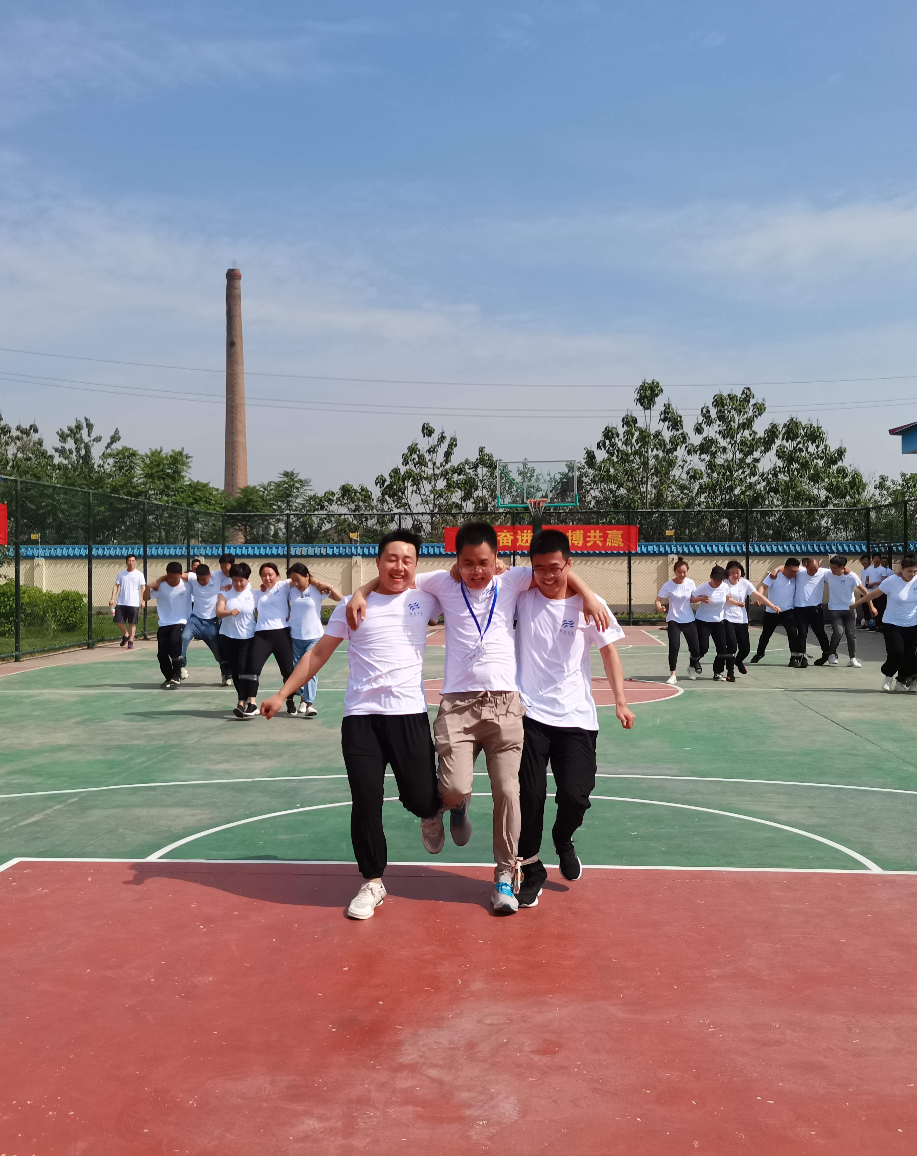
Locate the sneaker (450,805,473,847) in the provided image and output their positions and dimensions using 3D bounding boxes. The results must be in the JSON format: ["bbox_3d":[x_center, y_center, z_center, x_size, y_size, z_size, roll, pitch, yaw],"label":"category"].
[{"bbox_3d":[0.014,1.129,5.440,0.105,0.275,0.115,0,-20,0],"label":"sneaker"}]

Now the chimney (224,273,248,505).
[{"bbox_3d":[-24.650,-17.014,127.817,2.900,34.400,2.900,0,1,0],"label":"chimney"}]

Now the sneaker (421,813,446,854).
[{"bbox_3d":[-0.118,1.149,5.400,0.108,0.275,0.115,0,-22,0],"label":"sneaker"}]

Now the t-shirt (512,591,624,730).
[{"bbox_3d":[0.466,0.354,5.000,0.510,0.610,0.290,-1,6,3],"label":"t-shirt"}]

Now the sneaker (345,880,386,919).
[{"bbox_3d":[-0.378,1.352,4.919,0.108,0.112,0.285,0,1,16],"label":"sneaker"}]

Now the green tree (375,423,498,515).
[{"bbox_3d":[-0.885,-2.407,46.000,4.700,7.100,4.500,0,0,0],"label":"green tree"}]

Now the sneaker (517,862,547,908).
[{"bbox_3d":[0.312,1.344,5.059,0.105,0.120,0.285,0,1,13],"label":"sneaker"}]

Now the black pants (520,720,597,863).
[{"bbox_3d":[0.431,0.921,5.090,0.355,0.760,0.430,0,0,3],"label":"black pants"}]

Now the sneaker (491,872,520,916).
[{"bbox_3d":[0.205,1.349,5.000,0.108,0.120,0.280,0,0,0],"label":"sneaker"}]

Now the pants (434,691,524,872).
[{"bbox_3d":[0.089,0.875,5.020,0.390,0.820,0.420,0,1,0],"label":"pants"}]

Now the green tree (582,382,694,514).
[{"bbox_3d":[5.856,-2.764,37.960,3.900,7.600,3.900,0,1,0],"label":"green tree"}]

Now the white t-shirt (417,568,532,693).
[{"bbox_3d":[0.075,0.225,4.970,0.490,0.550,0.300,0,6,0],"label":"white t-shirt"}]

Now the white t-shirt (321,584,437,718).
[{"bbox_3d":[-0.321,0.308,4.900,0.500,0.560,0.300,0,6,-1],"label":"white t-shirt"}]

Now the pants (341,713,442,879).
[{"bbox_3d":[-0.293,0.921,5.070,0.425,0.765,0.490,0,0,0],"label":"pants"}]

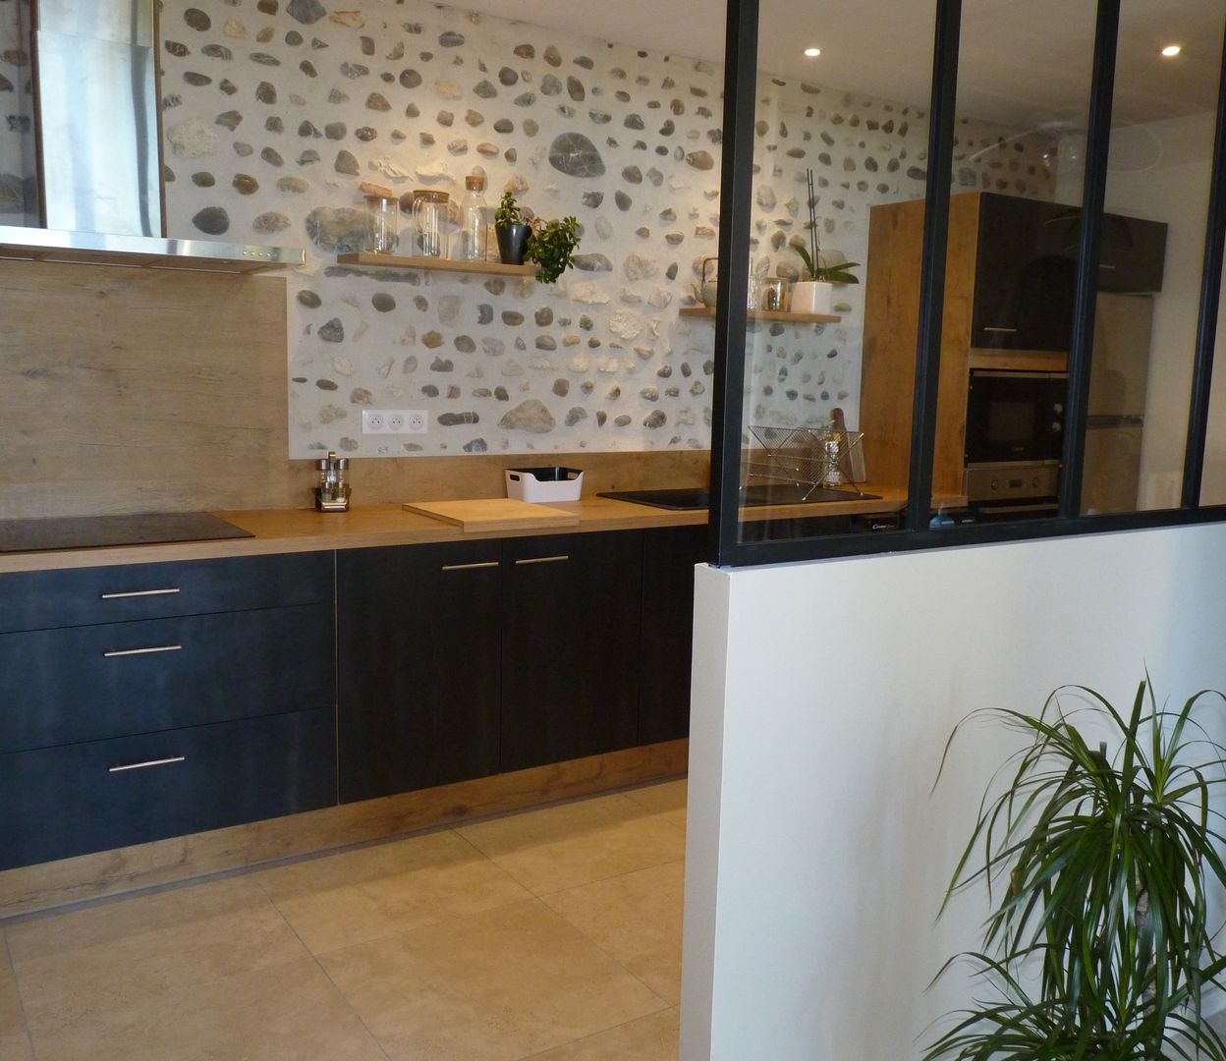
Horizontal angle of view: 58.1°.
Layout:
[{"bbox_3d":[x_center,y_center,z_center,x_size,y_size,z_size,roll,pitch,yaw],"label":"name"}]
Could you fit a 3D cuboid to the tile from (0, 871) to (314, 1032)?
[{"bbox_3d":[-1.084,0.971,2.611,0.598,0.010,0.542,-4,9,-33],"label":"tile"}]

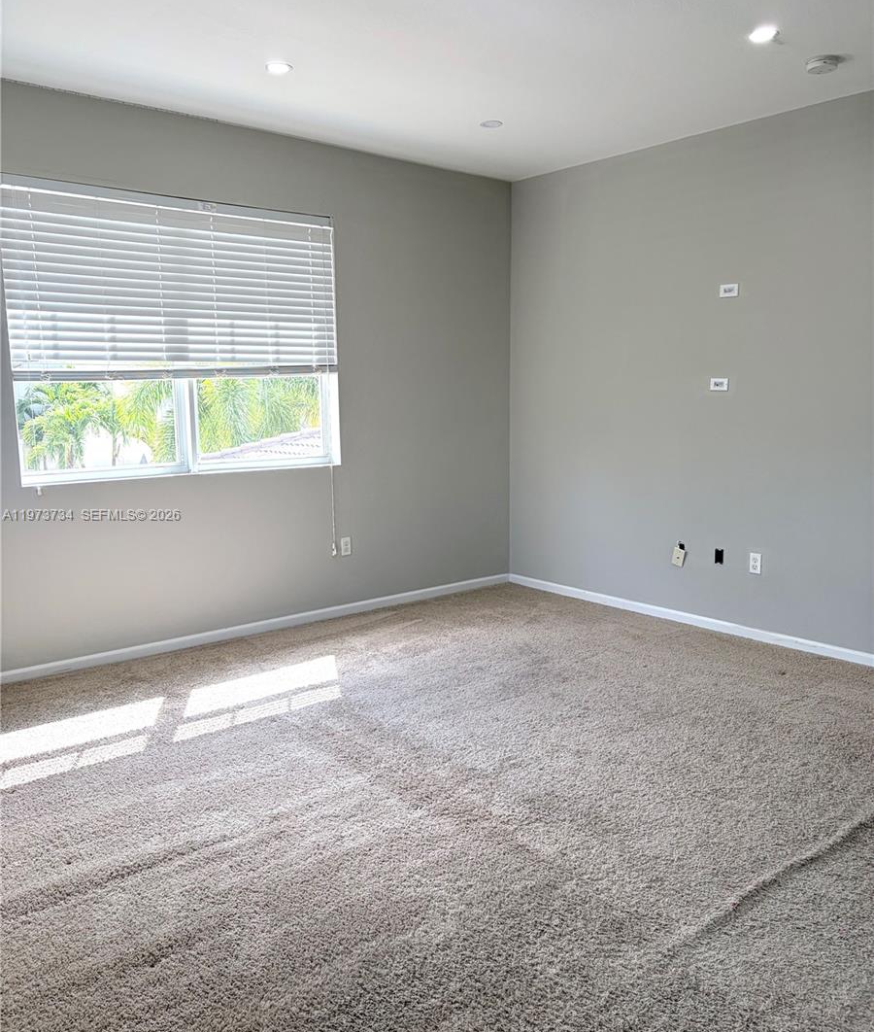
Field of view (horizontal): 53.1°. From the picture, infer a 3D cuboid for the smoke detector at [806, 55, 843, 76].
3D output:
[{"bbox_3d":[1.682,-1.965,3.819,0.130,0.042,0.130,0,8,0],"label":"smoke detector"}]

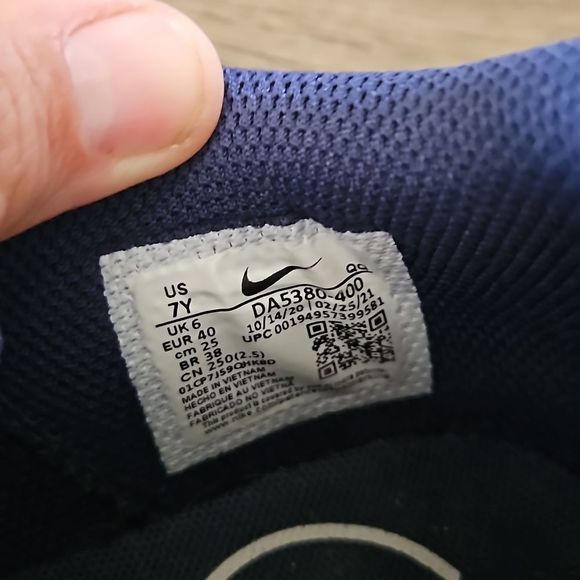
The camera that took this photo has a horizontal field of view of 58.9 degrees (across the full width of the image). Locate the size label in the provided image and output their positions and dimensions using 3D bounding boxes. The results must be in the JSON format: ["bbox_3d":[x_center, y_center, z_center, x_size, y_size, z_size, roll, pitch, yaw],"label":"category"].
[{"bbox_3d":[-0.002,0.008,0.078,0.042,0.033,0.005,-13,18,-7],"label":"size label"}]

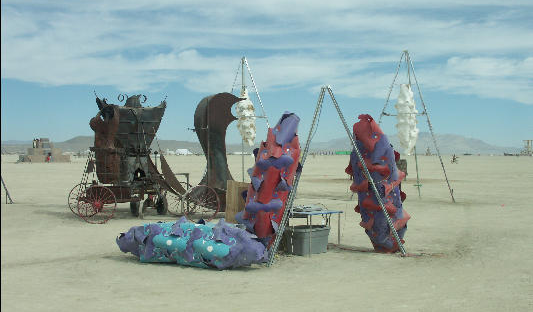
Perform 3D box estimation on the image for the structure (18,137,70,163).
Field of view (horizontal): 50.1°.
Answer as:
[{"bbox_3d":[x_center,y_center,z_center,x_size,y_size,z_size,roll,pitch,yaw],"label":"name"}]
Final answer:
[{"bbox_3d":[-39.456,-1.069,101.500,8.900,4.300,8.000,0,0,-17],"label":"structure"}]

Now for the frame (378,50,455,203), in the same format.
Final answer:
[{"bbox_3d":[4.852,-1.078,20.400,3.400,5.260,2.800,0,0,14],"label":"frame"}]

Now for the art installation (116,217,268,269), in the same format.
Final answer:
[{"bbox_3d":[-1.090,1.220,8.420,2.200,0.750,0.850,0,0,12],"label":"art installation"}]

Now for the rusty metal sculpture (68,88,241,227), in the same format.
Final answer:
[{"bbox_3d":[-2.741,-0.030,14.200,4.100,3.200,2.000,0,0,-14],"label":"rusty metal sculpture"}]

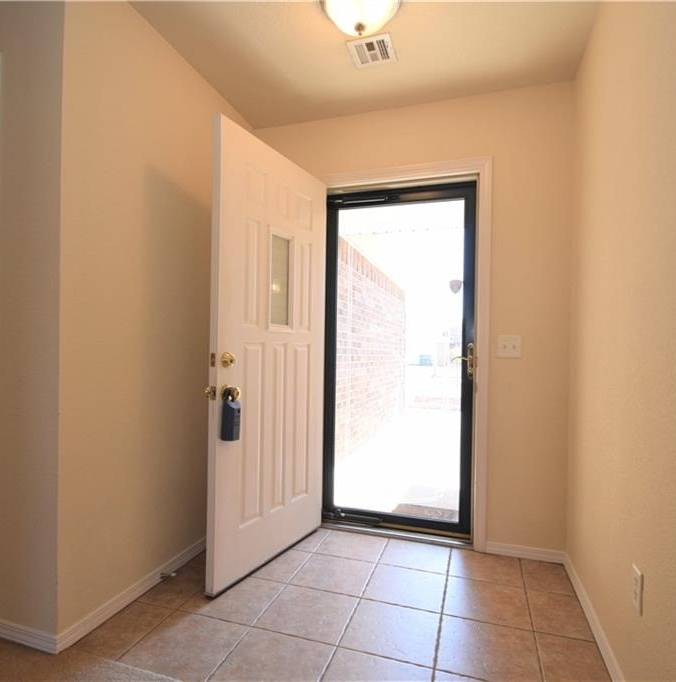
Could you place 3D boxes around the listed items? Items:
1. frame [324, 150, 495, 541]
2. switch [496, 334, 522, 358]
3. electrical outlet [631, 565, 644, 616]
[{"bbox_3d":[0.327,0.064,2.502,1.060,2.112,0.130,0,-1,18],"label":"frame"},{"bbox_3d":[0.912,0.030,2.262,0.116,0.114,0.008,0,-1,18],"label":"switch"},{"bbox_3d":[0.857,0.713,1.220,0.008,0.114,0.070,0,-1,18],"label":"electrical outlet"}]

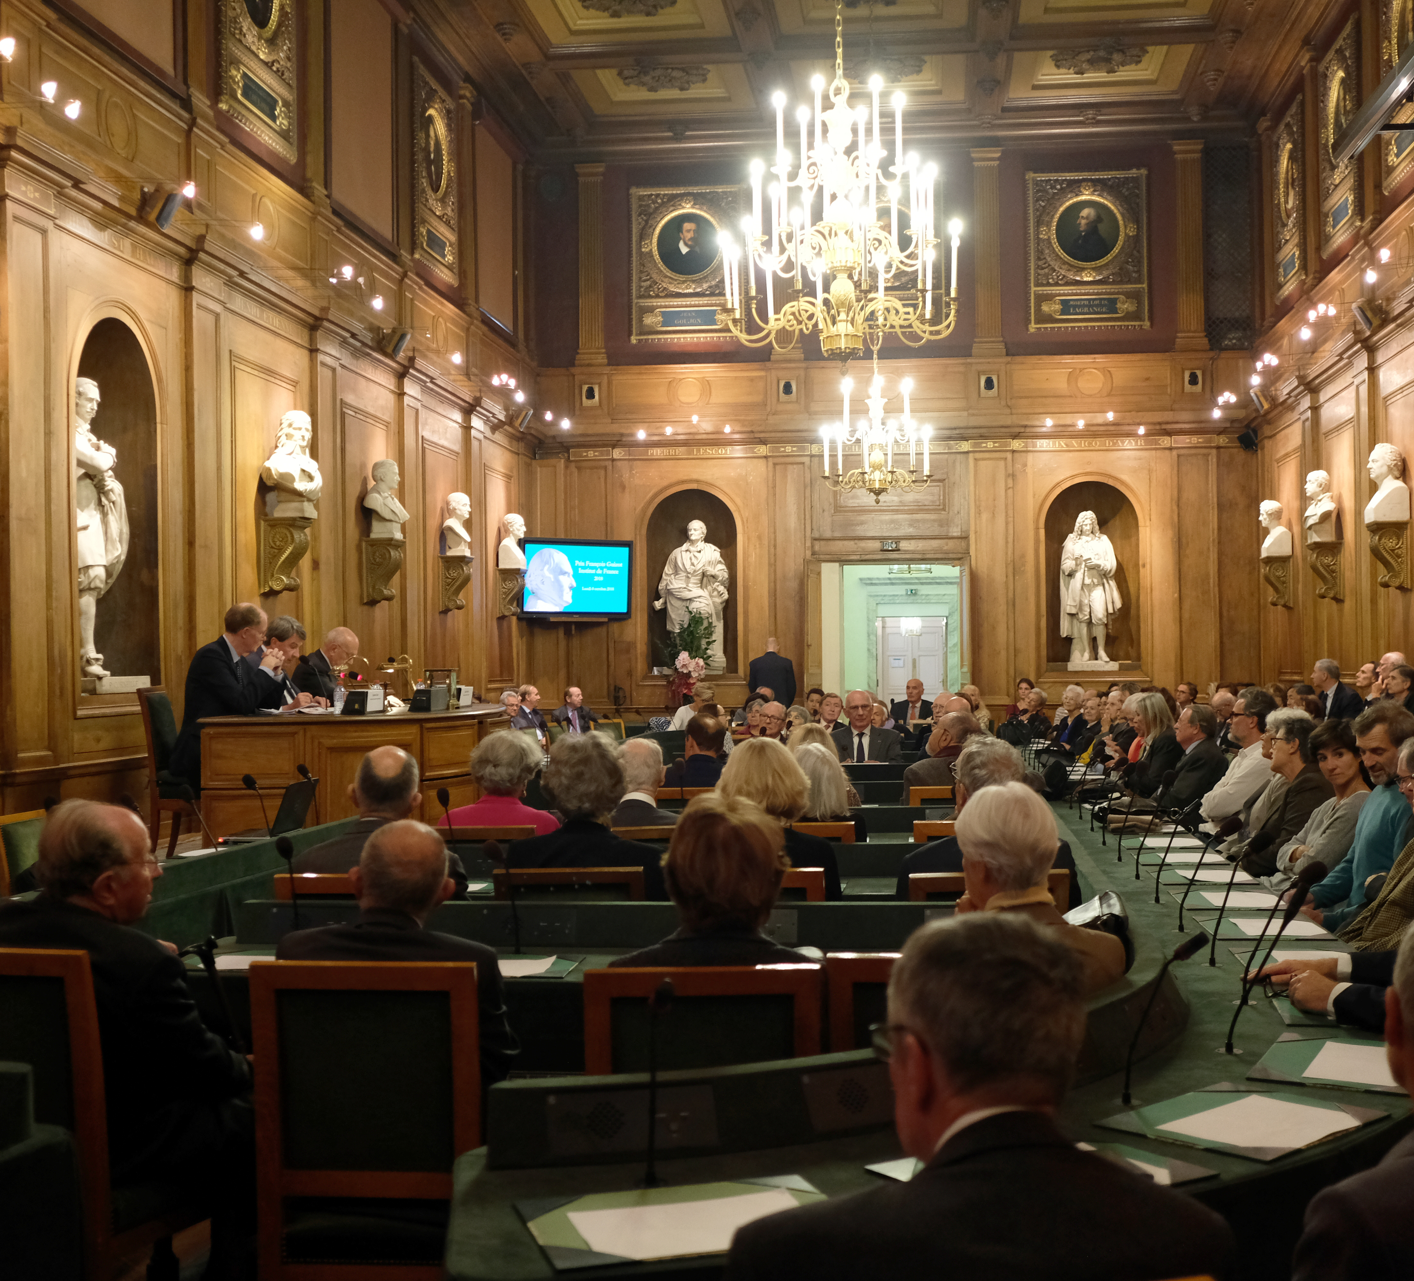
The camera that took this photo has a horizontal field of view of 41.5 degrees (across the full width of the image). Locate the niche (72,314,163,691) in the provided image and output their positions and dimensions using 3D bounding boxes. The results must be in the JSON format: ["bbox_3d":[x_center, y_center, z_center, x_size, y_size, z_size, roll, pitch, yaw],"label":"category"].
[{"bbox_3d":[-3.541,-0.765,10.573,0.480,2.140,1.110,-1,-1,7],"label":"niche"}]

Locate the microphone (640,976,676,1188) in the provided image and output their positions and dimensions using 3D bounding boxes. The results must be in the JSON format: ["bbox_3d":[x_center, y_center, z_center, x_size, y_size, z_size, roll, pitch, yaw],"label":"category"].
[{"bbox_3d":[-0.070,0.587,2.469,0.060,0.305,0.160,0,-1,-8],"label":"microphone"}]

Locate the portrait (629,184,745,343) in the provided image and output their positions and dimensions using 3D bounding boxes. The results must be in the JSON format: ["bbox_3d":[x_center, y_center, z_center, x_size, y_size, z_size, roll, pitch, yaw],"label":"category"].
[{"bbox_3d":[-0.179,-4.486,22.299,1.416,1.838,0.120,-1,-1,6],"label":"portrait"}]

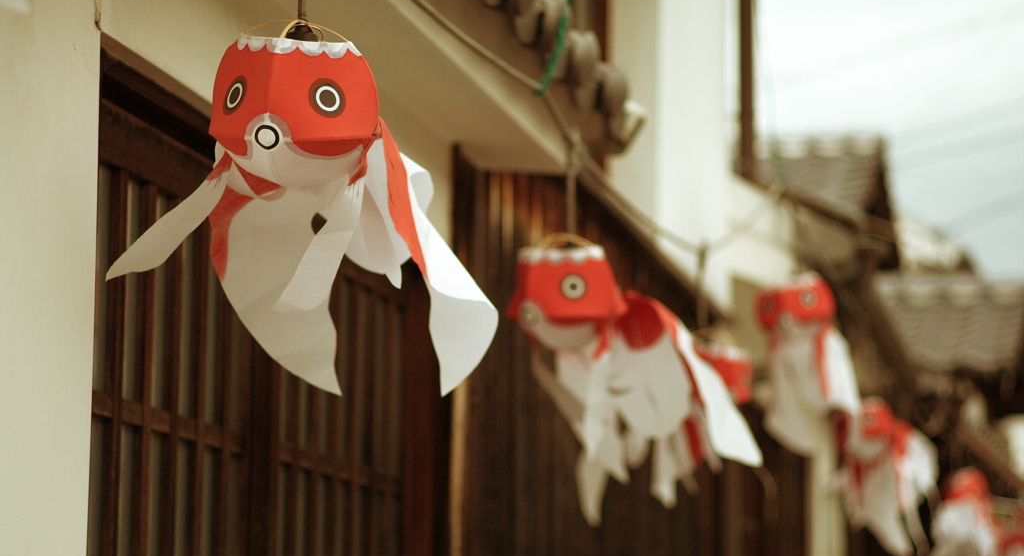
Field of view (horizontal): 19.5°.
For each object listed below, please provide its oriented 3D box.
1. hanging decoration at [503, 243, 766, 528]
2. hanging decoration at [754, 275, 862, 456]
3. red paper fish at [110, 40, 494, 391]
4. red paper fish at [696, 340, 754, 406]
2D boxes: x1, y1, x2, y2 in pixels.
[{"bbox_3d":[0.218,0.196,5.580,0.380,0.480,0.460,-5,-10,33],"label":"hanging decoration"},{"bbox_3d":[0.852,0.253,8.630,0.310,0.490,0.420,-2,-9,20],"label":"hanging decoration"},{"bbox_3d":[-0.275,-0.087,3.950,0.430,0.450,0.460,-1,-9,13],"label":"red paper fish"},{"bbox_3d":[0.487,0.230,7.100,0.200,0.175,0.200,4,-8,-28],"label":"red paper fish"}]

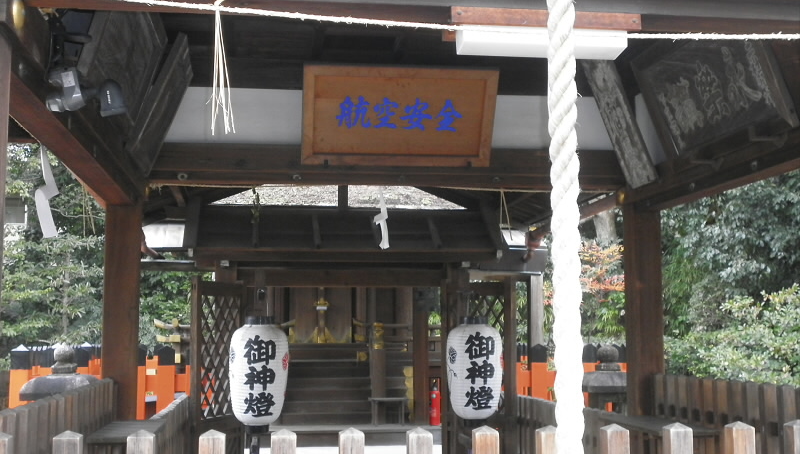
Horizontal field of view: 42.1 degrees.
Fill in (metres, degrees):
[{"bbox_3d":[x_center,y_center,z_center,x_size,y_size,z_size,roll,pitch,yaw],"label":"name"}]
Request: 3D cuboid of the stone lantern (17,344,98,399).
[{"bbox_3d":[-2.812,1.722,8.647,0.625,1.500,0.625,1,-6,-8],"label":"stone lantern"}]

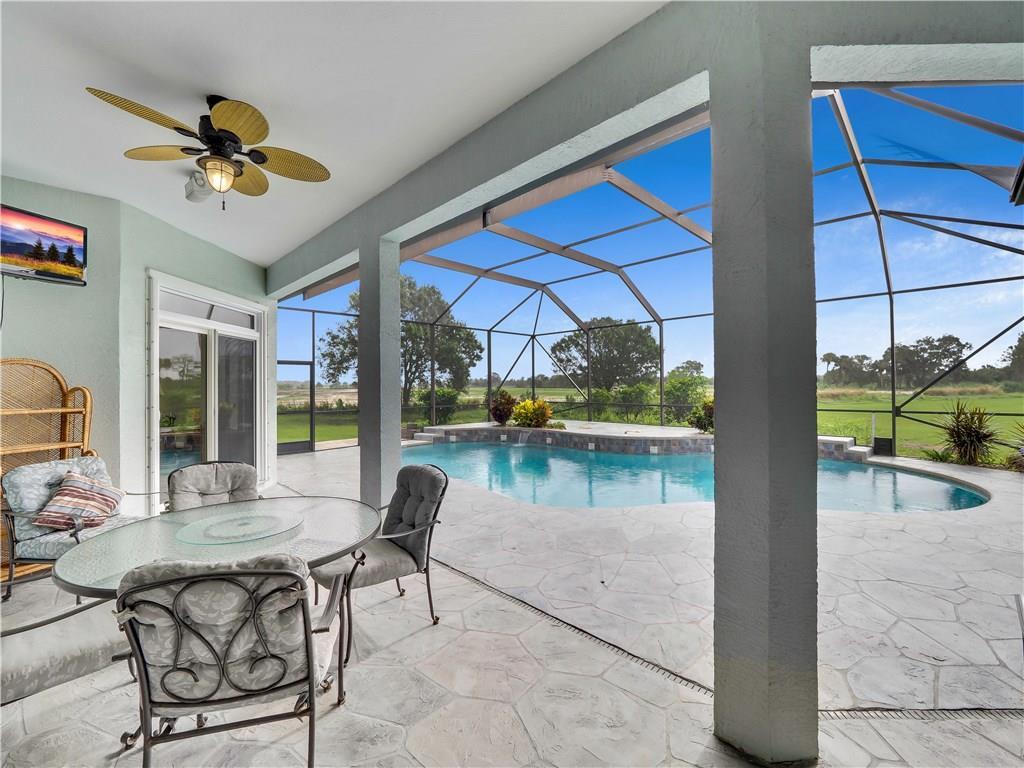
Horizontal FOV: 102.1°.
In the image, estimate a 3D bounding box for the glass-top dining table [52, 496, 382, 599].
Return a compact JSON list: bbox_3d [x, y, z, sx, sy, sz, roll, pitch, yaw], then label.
[{"bbox_3d":[-1.549,1.193,2.378,1.540,0.730,1.450,-1,-1,13],"label":"glass-top dining table"}]

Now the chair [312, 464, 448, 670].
[{"bbox_3d":[-0.856,1.065,2.690,0.670,0.980,0.600,0,-1,-41],"label":"chair"}]

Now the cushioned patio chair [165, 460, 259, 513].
[{"bbox_3d":[-2.080,1.078,2.900,0.600,0.980,0.660,0,-1,-38],"label":"cushioned patio chair"}]

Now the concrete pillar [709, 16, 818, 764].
[{"bbox_3d":[1.071,0.064,1.809,0.340,2.930,0.280,-1,-1,19],"label":"concrete pillar"}]

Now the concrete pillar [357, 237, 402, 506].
[{"bbox_3d":[-1.267,0.126,3.993,0.430,2.890,0.210,-1,-1,44],"label":"concrete pillar"}]

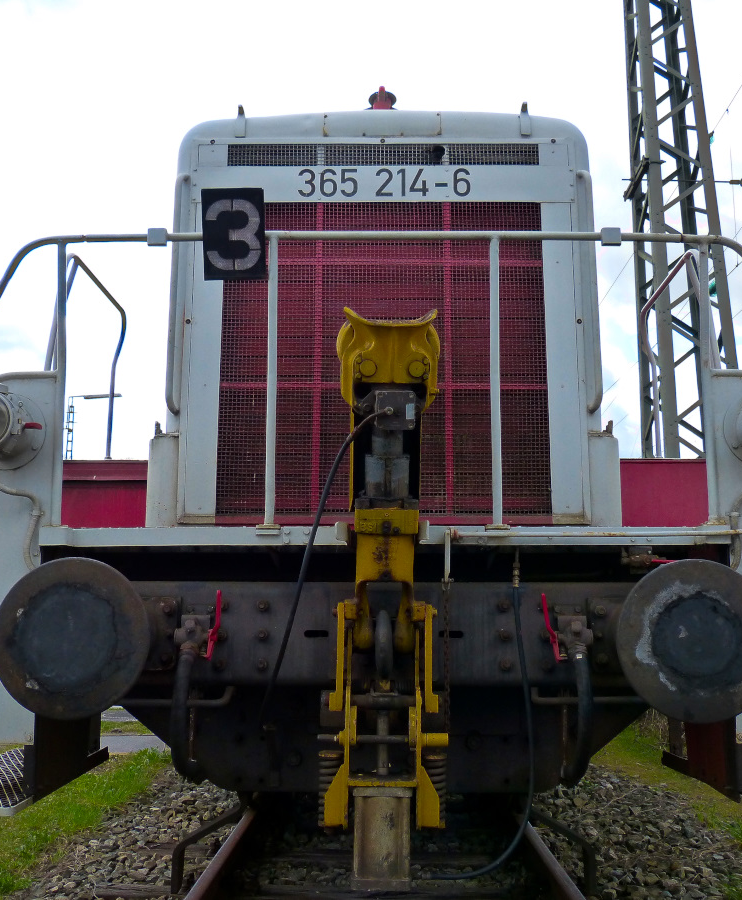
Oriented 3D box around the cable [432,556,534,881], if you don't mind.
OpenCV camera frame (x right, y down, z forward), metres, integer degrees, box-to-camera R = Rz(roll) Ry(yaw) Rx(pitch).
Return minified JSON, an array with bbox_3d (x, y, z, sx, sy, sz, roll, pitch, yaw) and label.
[{"bbox_3d":[0.345,0.834,2.876,0.320,0.985,0.180,0,-10,1],"label":"cable"}]

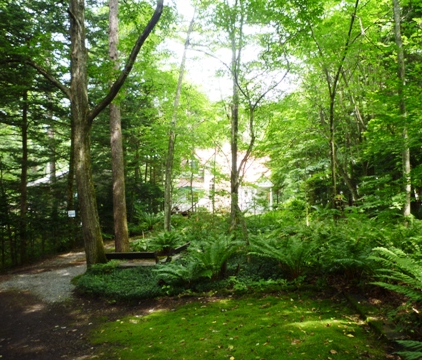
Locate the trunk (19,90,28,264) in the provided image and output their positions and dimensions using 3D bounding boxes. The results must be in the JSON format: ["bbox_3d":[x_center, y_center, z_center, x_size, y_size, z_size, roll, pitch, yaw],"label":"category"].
[{"bbox_3d":[-3.894,-0.052,7.200,0.150,3.600,0.150,0,-1,0],"label":"trunk"}]

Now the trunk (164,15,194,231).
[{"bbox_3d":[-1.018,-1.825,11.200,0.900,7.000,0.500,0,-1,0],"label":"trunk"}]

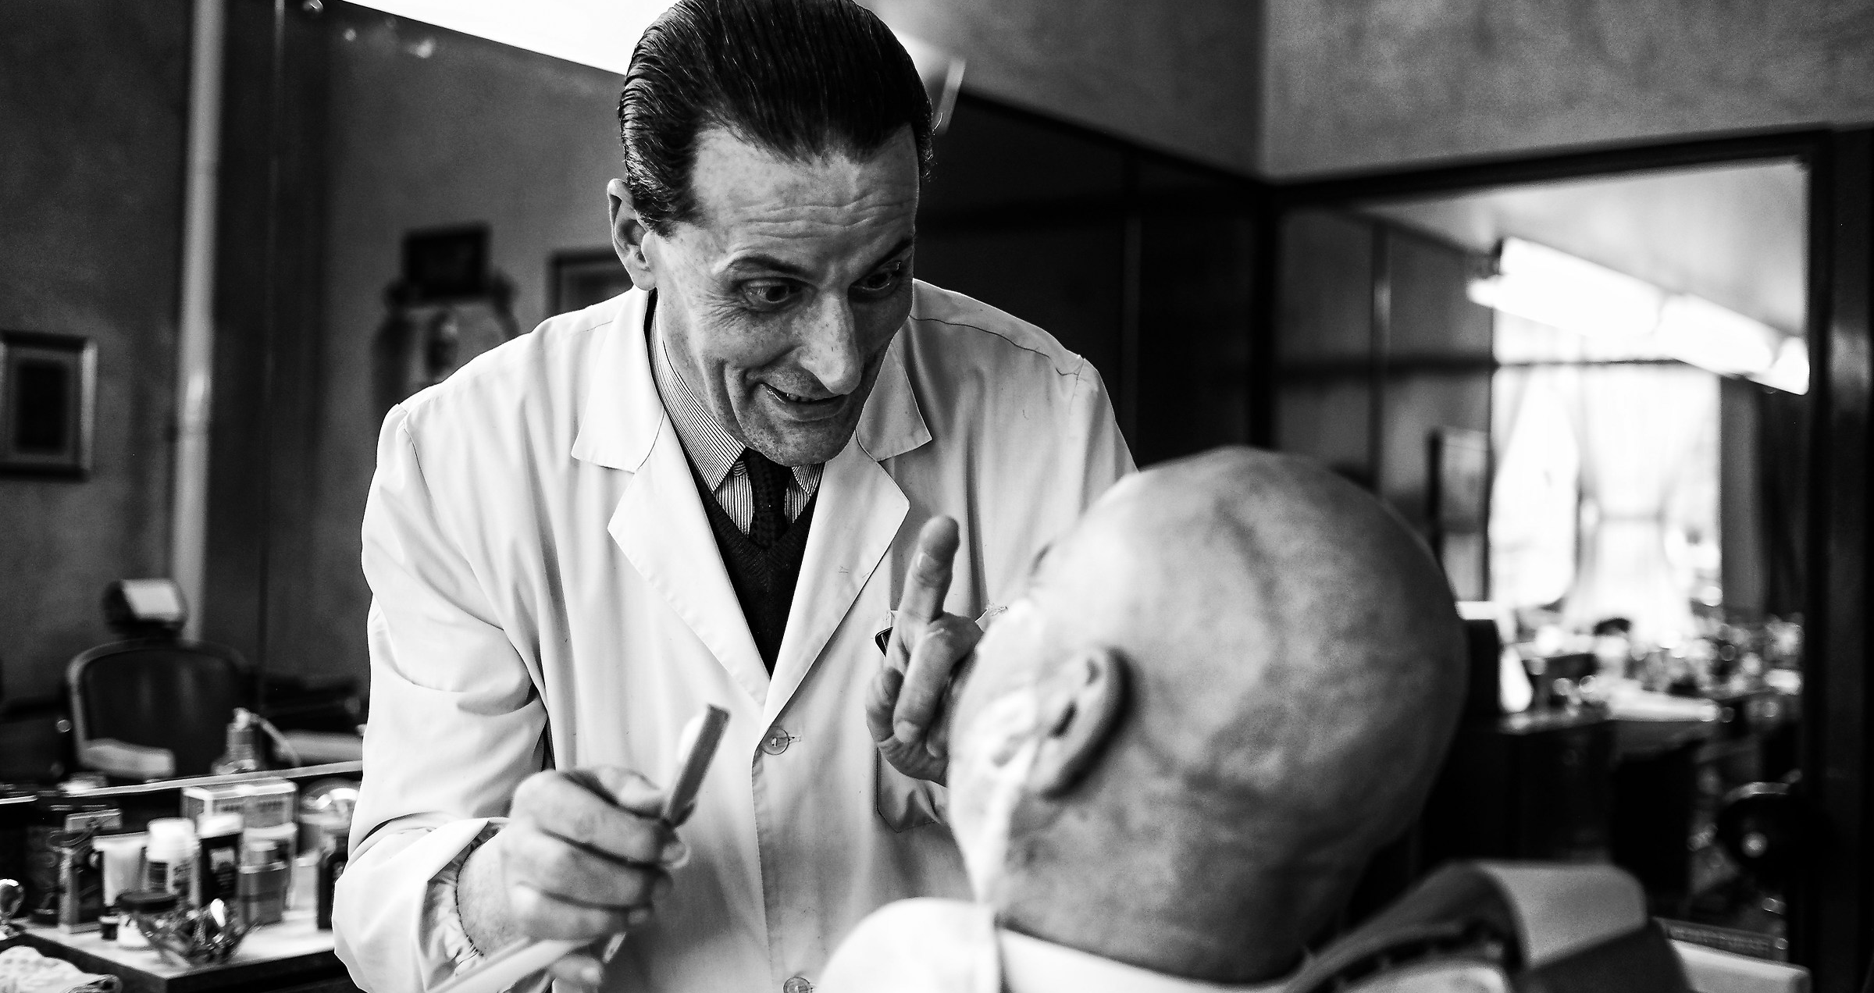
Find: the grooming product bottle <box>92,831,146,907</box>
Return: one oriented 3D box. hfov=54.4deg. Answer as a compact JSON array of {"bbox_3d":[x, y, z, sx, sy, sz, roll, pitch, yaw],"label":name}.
[{"bbox_3d":[-0.920,0.430,2.050,0.040,0.102,0.060,1,-1,40],"label":"grooming product bottle"}]

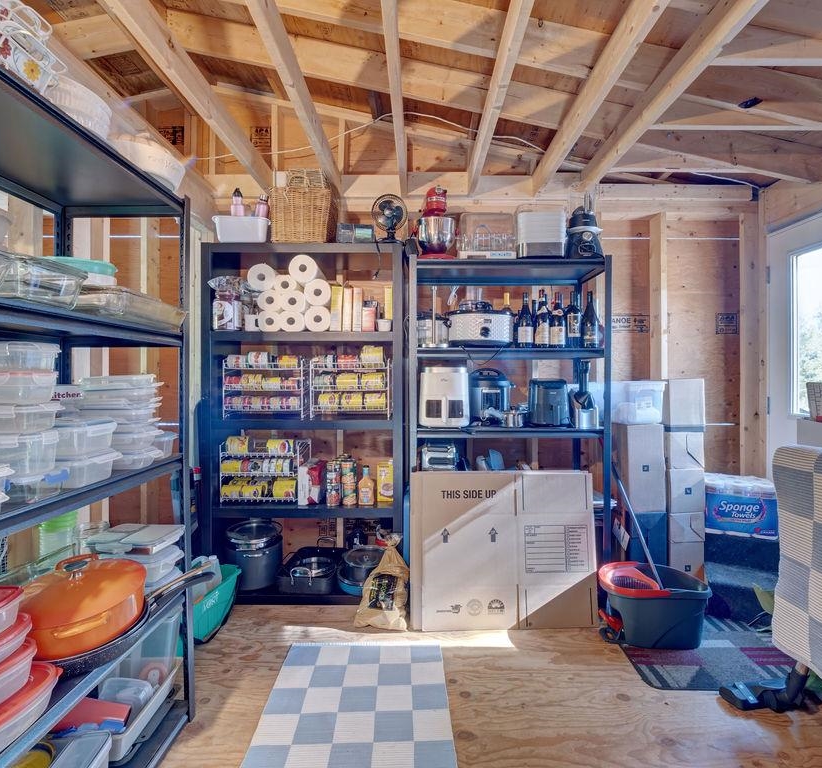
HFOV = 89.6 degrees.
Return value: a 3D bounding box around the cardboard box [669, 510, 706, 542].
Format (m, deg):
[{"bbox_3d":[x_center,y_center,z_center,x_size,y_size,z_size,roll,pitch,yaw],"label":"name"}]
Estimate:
[{"bbox_3d":[1.448,0.750,2.310,0.180,0.150,0.300,0,0,0],"label":"cardboard box"}]

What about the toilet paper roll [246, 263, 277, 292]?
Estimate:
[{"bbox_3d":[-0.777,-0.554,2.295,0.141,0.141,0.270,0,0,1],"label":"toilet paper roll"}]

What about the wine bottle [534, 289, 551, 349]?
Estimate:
[{"bbox_3d":[0.688,-0.336,2.162,0.077,0.305,0.077,0,1,0],"label":"wine bottle"}]

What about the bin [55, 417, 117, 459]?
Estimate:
[{"bbox_3d":[-0.863,0.141,1.047,0.140,0.076,0.175,0,0,-8],"label":"bin"}]

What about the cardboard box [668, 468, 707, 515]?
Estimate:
[{"bbox_3d":[1.448,0.561,2.310,0.180,0.232,0.300,0,0,0],"label":"cardboard box"}]

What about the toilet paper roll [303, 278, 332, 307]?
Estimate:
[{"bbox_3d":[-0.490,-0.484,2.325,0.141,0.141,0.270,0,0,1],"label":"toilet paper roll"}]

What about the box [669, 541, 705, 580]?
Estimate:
[{"bbox_3d":[1.518,1.009,2.400,0.191,0.290,0.270,0,0,1],"label":"box"}]

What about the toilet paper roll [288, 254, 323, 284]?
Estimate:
[{"bbox_3d":[-0.531,-0.566,2.185,0.139,0.139,0.270,0,-2,1],"label":"toilet paper roll"}]

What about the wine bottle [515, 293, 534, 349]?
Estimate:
[{"bbox_3d":[0.600,-0.331,2.162,0.081,0.296,0.081,0,1,0],"label":"wine bottle"}]

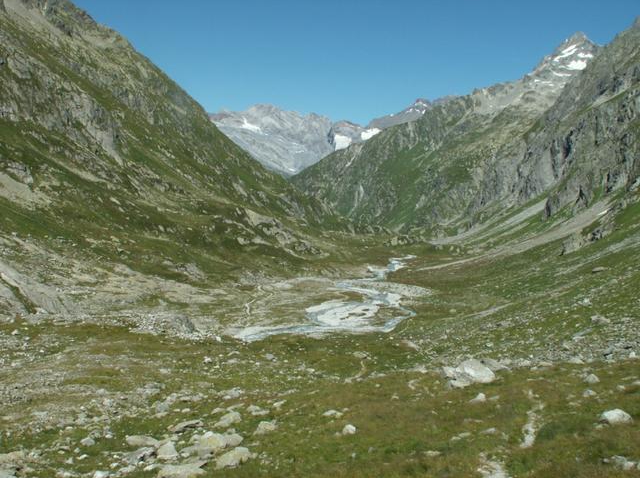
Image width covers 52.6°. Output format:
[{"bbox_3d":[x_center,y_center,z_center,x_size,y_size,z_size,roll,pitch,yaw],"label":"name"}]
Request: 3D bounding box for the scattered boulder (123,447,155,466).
[{"bbox_3d":[-6.276,7.521,22.377,1.073,0.555,0.859,-1,3,-16],"label":"scattered boulder"}]

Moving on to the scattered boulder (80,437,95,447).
[{"bbox_3d":[-9.123,7.985,25.392,0.533,0.362,0.453,-1,3,-20],"label":"scattered boulder"}]

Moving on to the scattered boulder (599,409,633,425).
[{"bbox_3d":[12.330,7.448,27.000,1.419,0.603,1.064,1,3,25],"label":"scattered boulder"}]

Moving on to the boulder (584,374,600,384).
[{"bbox_3d":[19.371,9.917,46.000,1.137,0.677,0.910,1,3,23],"label":"boulder"}]

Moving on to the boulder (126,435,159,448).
[{"bbox_3d":[-7.009,7.996,25.551,1.226,0.404,0.858,-1,3,-16],"label":"boulder"}]

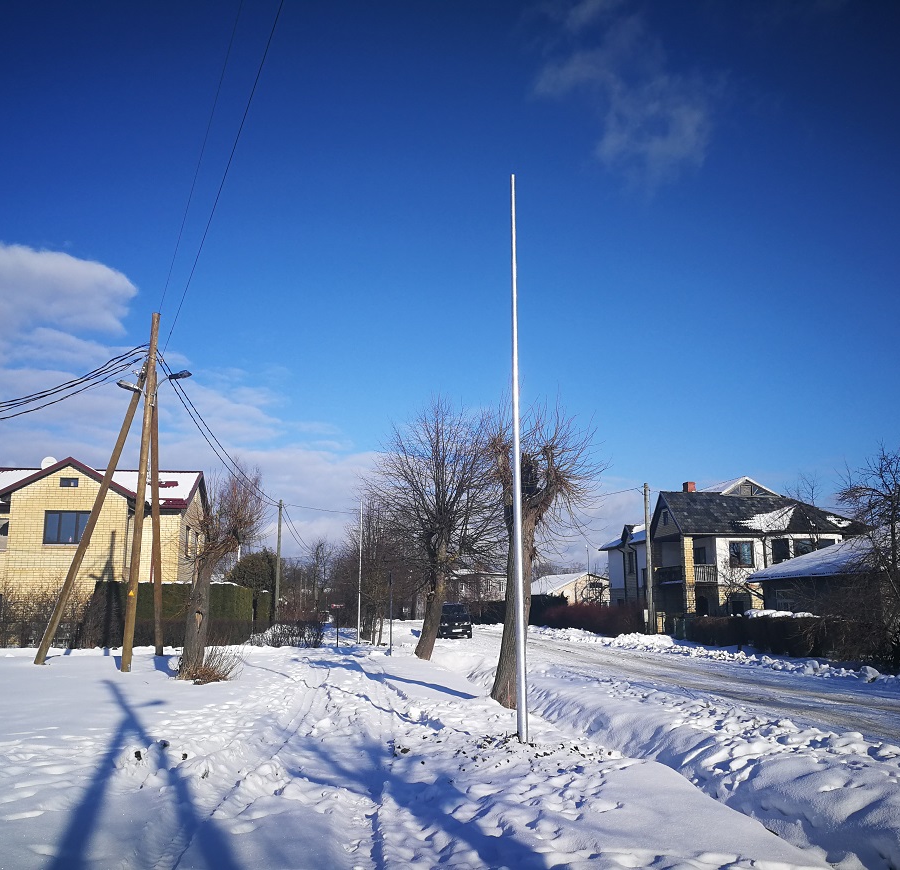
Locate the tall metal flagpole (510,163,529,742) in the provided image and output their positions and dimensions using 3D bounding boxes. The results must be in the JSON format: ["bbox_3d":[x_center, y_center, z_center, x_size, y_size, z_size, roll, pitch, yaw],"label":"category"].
[{"bbox_3d":[0.870,0.086,11.609,0.140,7.380,0.140,1,-11,-6],"label":"tall metal flagpole"}]

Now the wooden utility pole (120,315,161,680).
[{"bbox_3d":[-8.140,1.344,23.922,0.280,9.520,0.280,1,-11,-6],"label":"wooden utility pole"}]

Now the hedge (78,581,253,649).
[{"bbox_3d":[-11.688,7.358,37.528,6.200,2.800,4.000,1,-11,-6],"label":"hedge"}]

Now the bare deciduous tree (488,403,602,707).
[{"bbox_3d":[1.620,1.967,15.659,2.000,5.200,2.000,1,-11,-6],"label":"bare deciduous tree"}]

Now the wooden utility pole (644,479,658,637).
[{"bbox_3d":[10.580,6.534,47.619,0.260,8.200,0.260,1,-11,-6],"label":"wooden utility pole"}]

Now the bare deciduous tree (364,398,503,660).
[{"bbox_3d":[-0.550,2.993,30.275,4.700,8.650,4.600,1,-11,-6],"label":"bare deciduous tree"}]

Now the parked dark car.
[{"bbox_3d":[0.084,10.196,50.008,1.880,1.920,4.750,1,-11,-7],"label":"parked dark car"}]

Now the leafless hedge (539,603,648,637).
[{"bbox_3d":[8.965,11.795,58.025,1.300,1.750,23.000,1,-11,-6],"label":"leafless hedge"}]

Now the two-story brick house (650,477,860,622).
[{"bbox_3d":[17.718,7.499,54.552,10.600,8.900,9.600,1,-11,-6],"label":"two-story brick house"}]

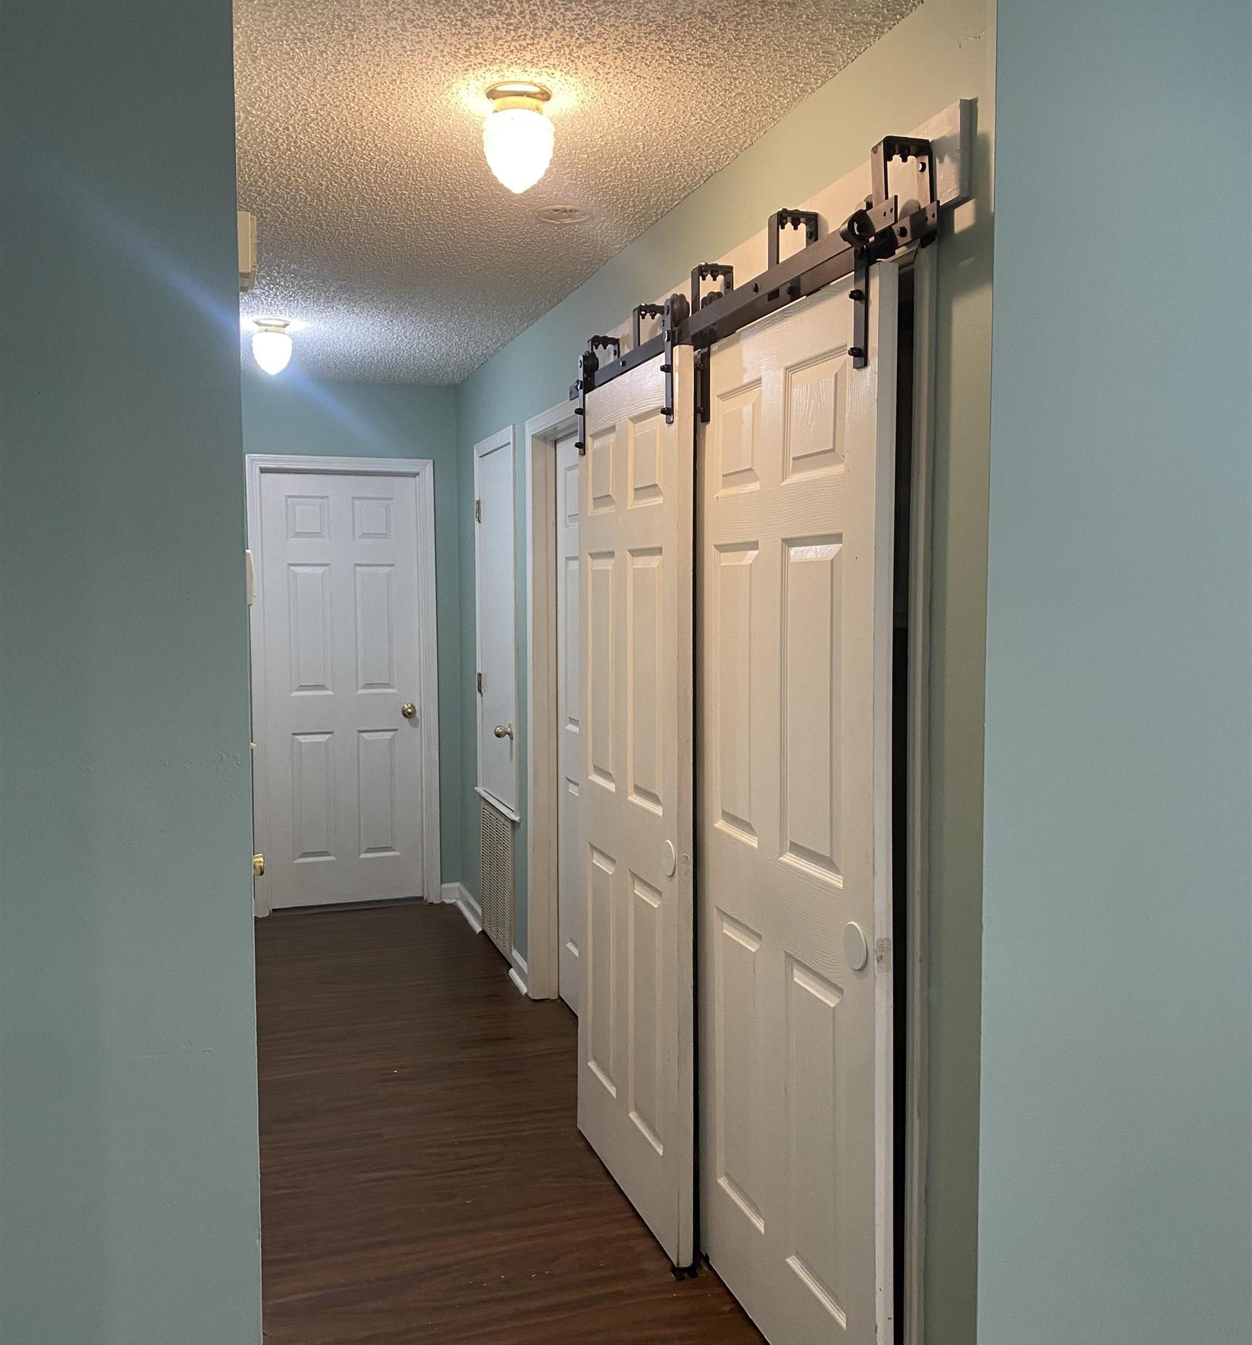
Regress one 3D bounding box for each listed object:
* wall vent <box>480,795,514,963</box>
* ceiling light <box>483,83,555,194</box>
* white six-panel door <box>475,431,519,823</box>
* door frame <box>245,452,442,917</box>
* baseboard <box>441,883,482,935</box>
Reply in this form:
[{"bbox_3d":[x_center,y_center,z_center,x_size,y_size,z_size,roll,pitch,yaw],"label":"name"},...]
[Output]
[{"bbox_3d":[-0.537,0.857,5.219,0.027,0.582,0.570,-1,4,-18],"label":"wall vent"},{"bbox_3d":[-0.205,-1.014,2.401,0.136,0.191,0.136,0,4,0],"label":"ceiling light"},{"bbox_3d":[-0.533,-0.201,5.115,0.045,1.510,0.750,-1,4,-18],"label":"white six-panel door"},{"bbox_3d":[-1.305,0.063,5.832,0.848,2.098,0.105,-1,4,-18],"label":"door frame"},{"bbox_3d":[-0.744,1.078,5.740,0.099,0.080,0.589,-1,4,-18],"label":"baseboard"}]

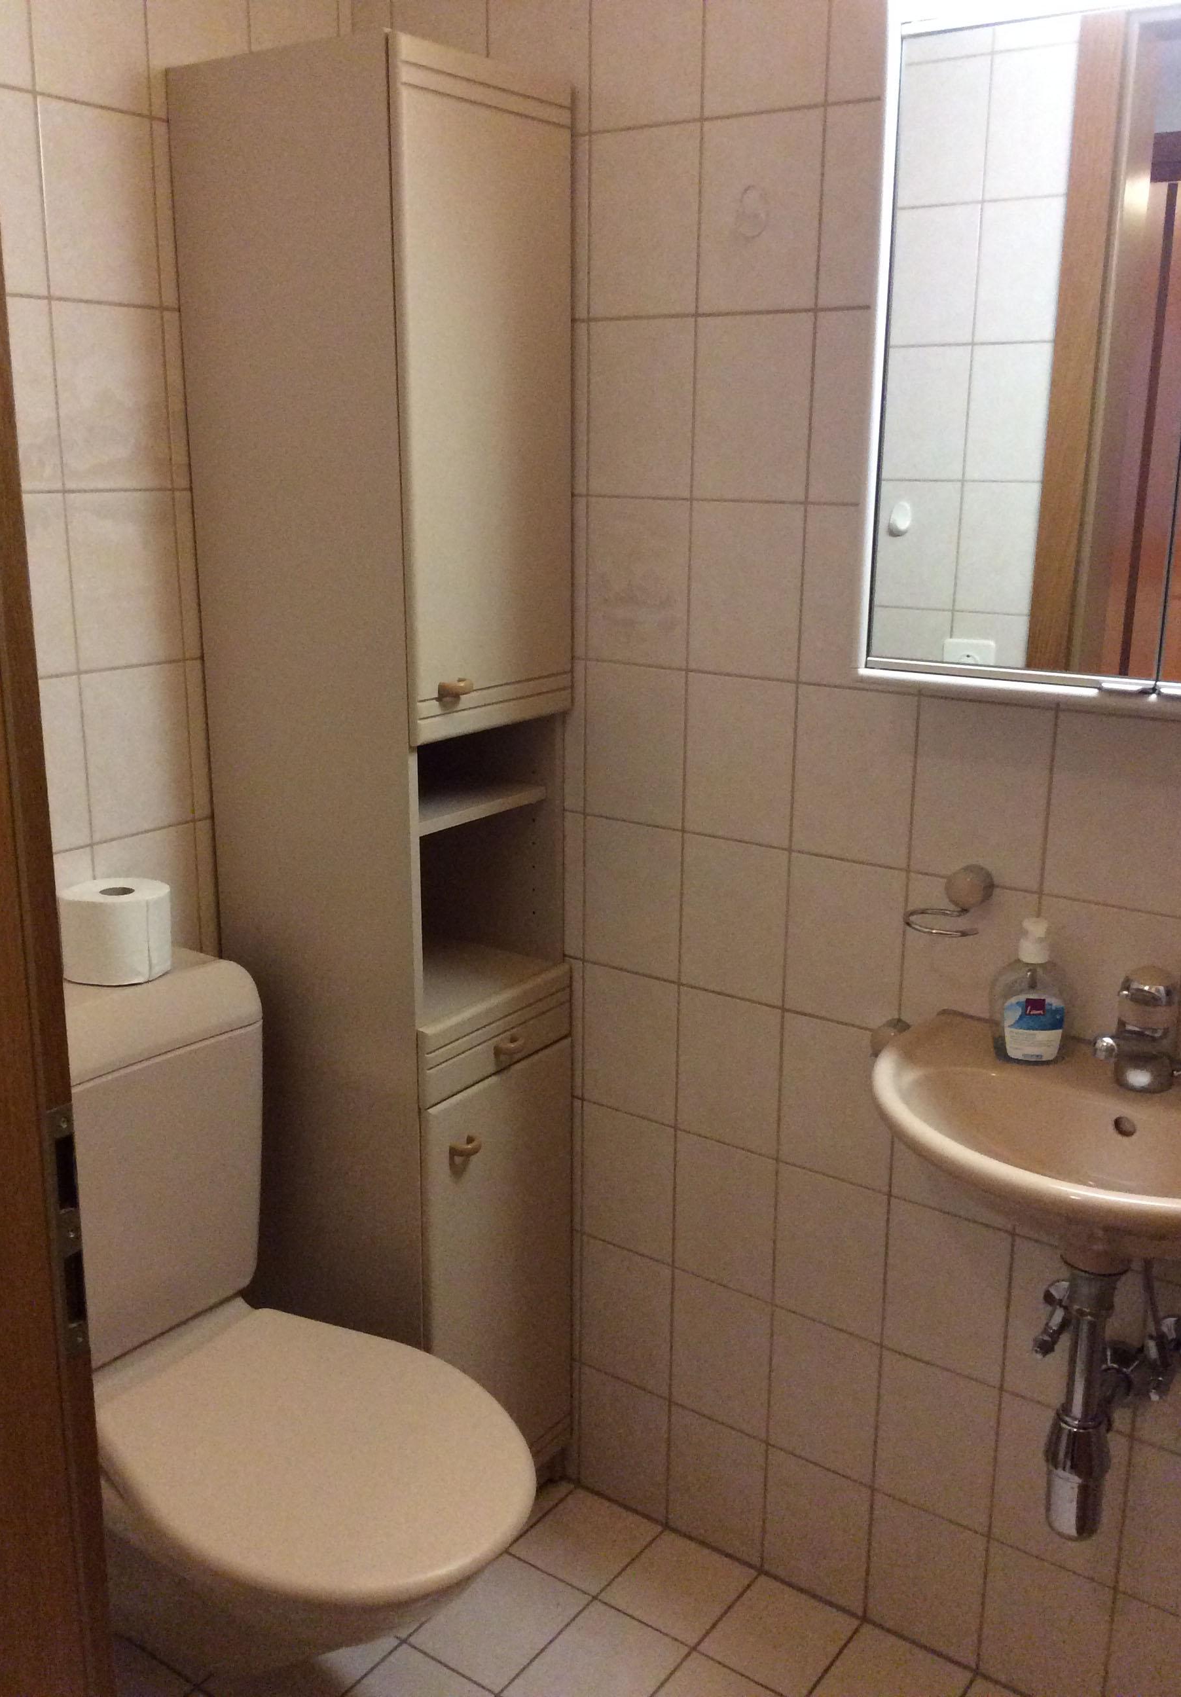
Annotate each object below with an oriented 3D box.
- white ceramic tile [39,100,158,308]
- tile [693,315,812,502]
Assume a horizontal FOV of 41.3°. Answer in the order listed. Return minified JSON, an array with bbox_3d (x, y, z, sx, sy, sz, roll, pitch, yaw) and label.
[{"bbox_3d":[-0.532,-0.696,1.698,0.010,0.198,0.149,11,18,34],"label":"white ceramic tile"},{"bbox_3d":[0.184,-0.496,1.764,0.150,0.199,0.010,11,18,34],"label":"tile"}]

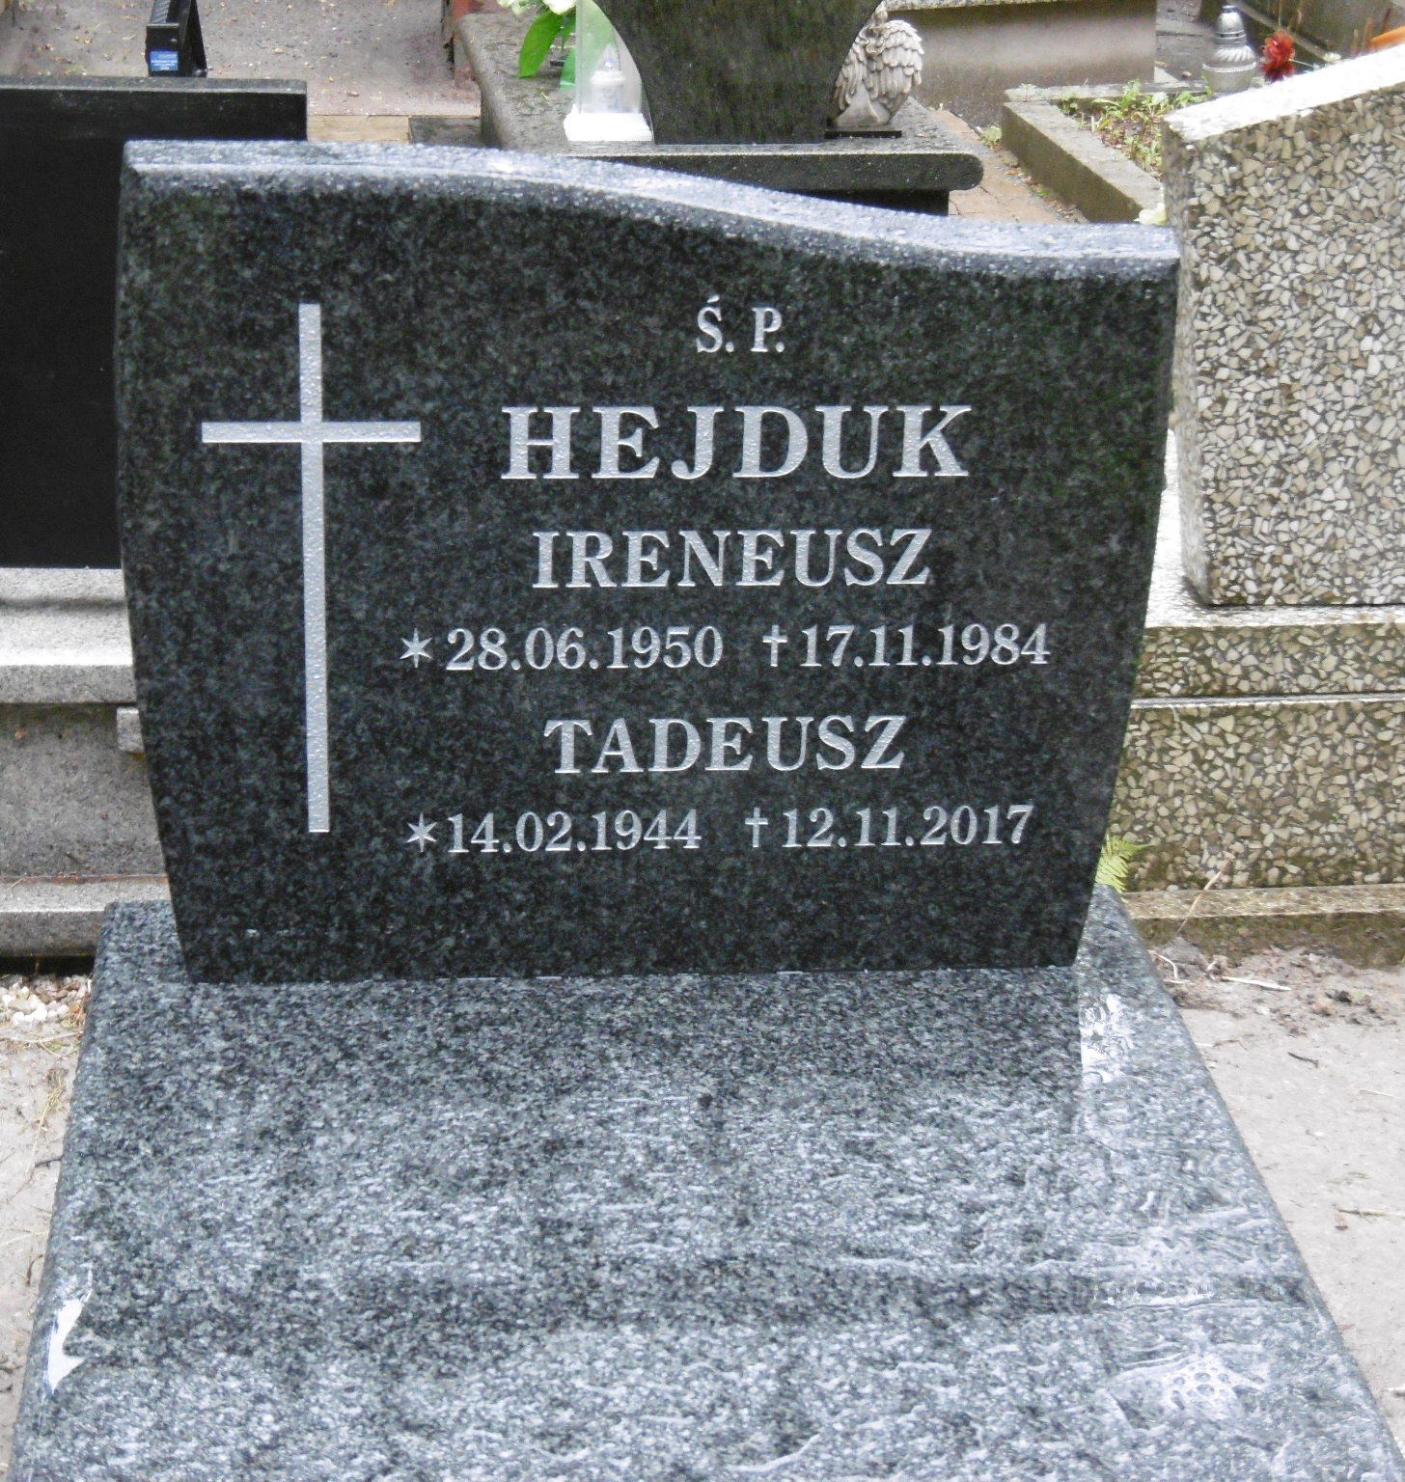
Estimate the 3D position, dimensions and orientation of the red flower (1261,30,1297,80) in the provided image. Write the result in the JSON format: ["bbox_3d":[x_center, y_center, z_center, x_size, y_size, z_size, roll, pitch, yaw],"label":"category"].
[{"bbox_3d":[1.128,-1.343,6.600,0.070,0.092,0.070,4,20,9],"label":"red flower"}]

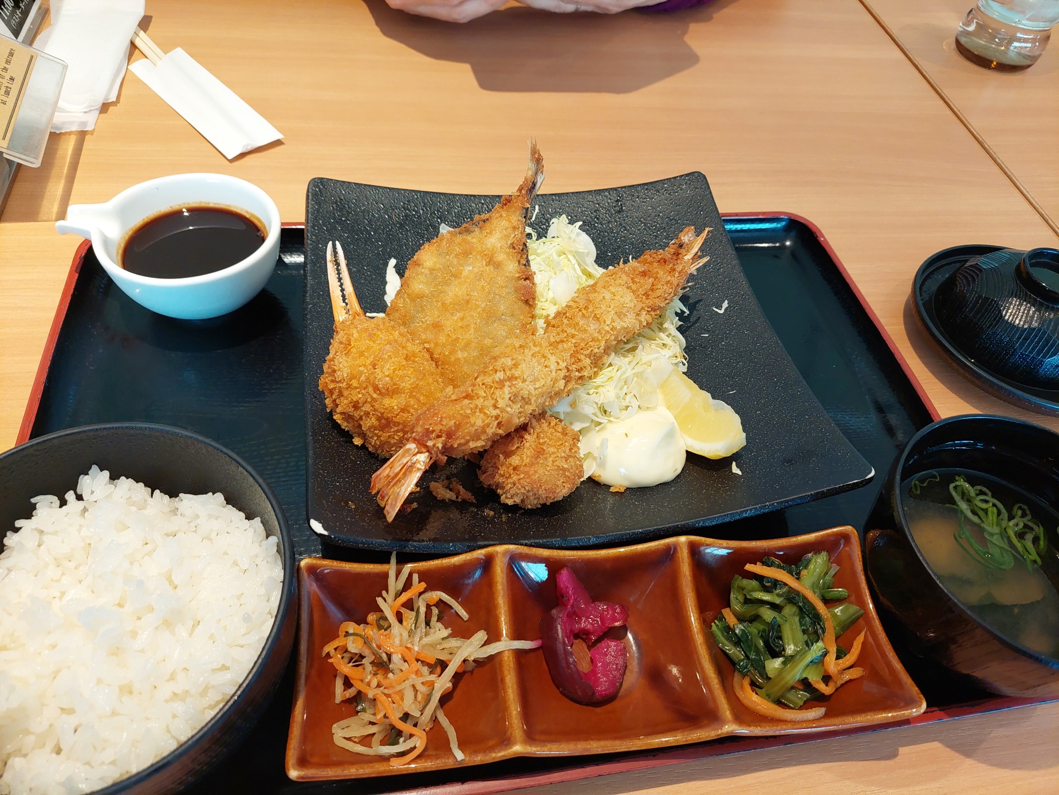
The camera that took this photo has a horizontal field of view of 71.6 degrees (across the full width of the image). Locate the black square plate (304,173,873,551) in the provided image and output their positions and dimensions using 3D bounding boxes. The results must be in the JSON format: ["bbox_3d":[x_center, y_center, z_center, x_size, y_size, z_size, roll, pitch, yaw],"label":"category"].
[{"bbox_3d":[0.010,-0.031,0.356,0.229,0.037,0.217,-5,52,-11],"label":"black square plate"}]

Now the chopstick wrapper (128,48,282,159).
[{"bbox_3d":[-0.214,-0.192,0.484,0.133,0.007,0.040,39,57,22],"label":"chopstick wrapper"}]

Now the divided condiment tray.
[{"bbox_3d":[0.027,0.091,0.268,0.216,0.029,0.073,-1,52,-8],"label":"divided condiment tray"}]

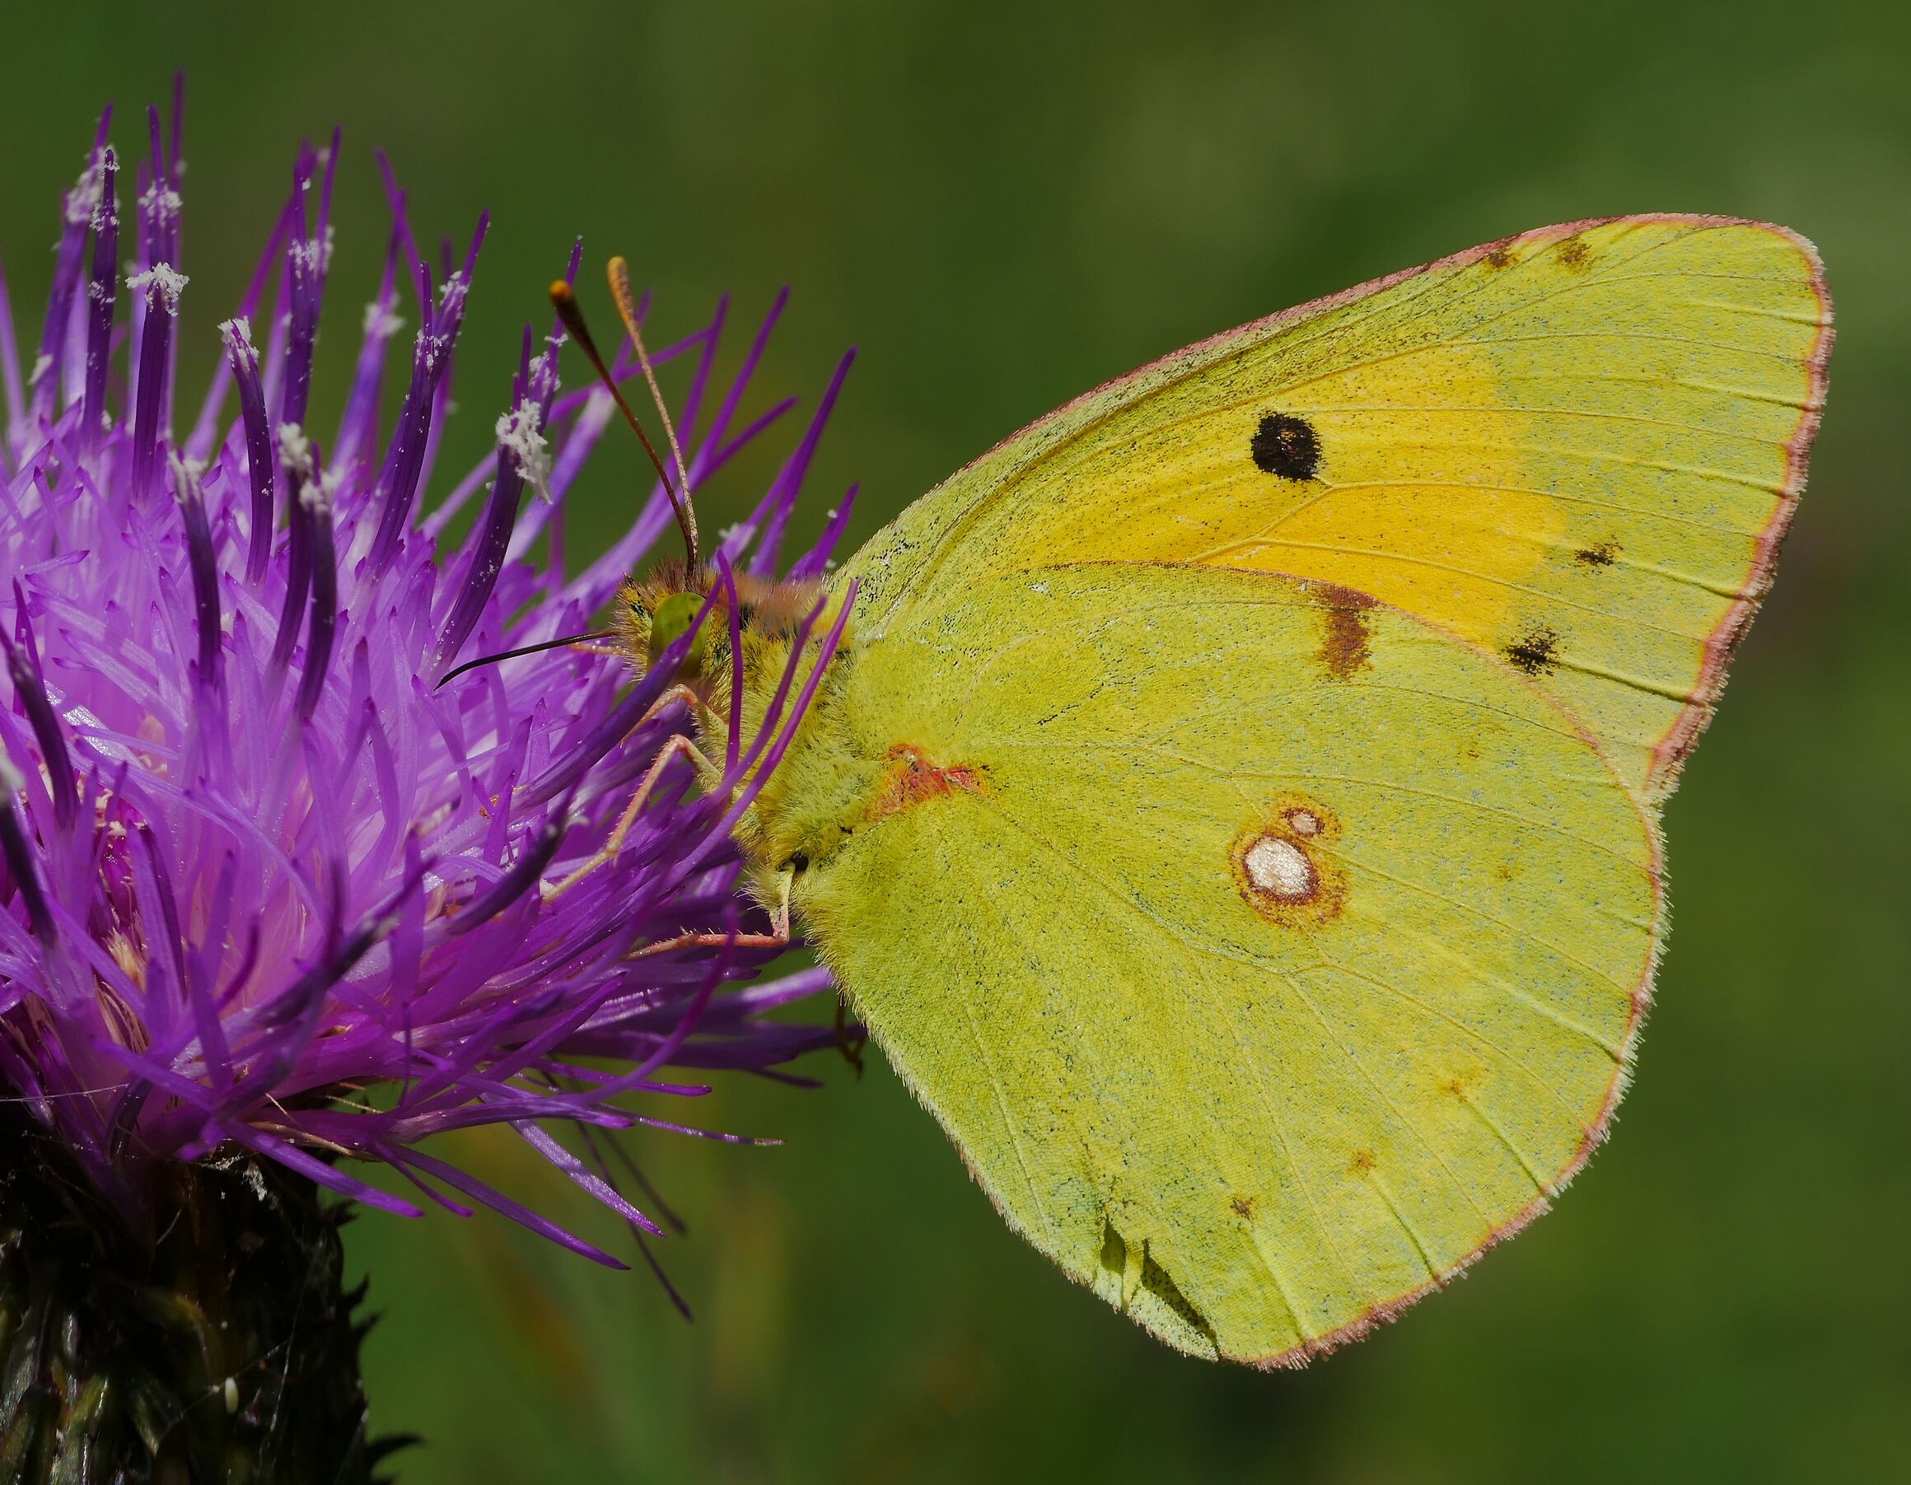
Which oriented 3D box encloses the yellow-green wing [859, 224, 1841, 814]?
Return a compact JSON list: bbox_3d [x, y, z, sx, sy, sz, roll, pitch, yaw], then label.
[{"bbox_3d":[0.009,-0.006,0.166,0.024,0.014,0.003,0,0,0],"label":"yellow-green wing"}]

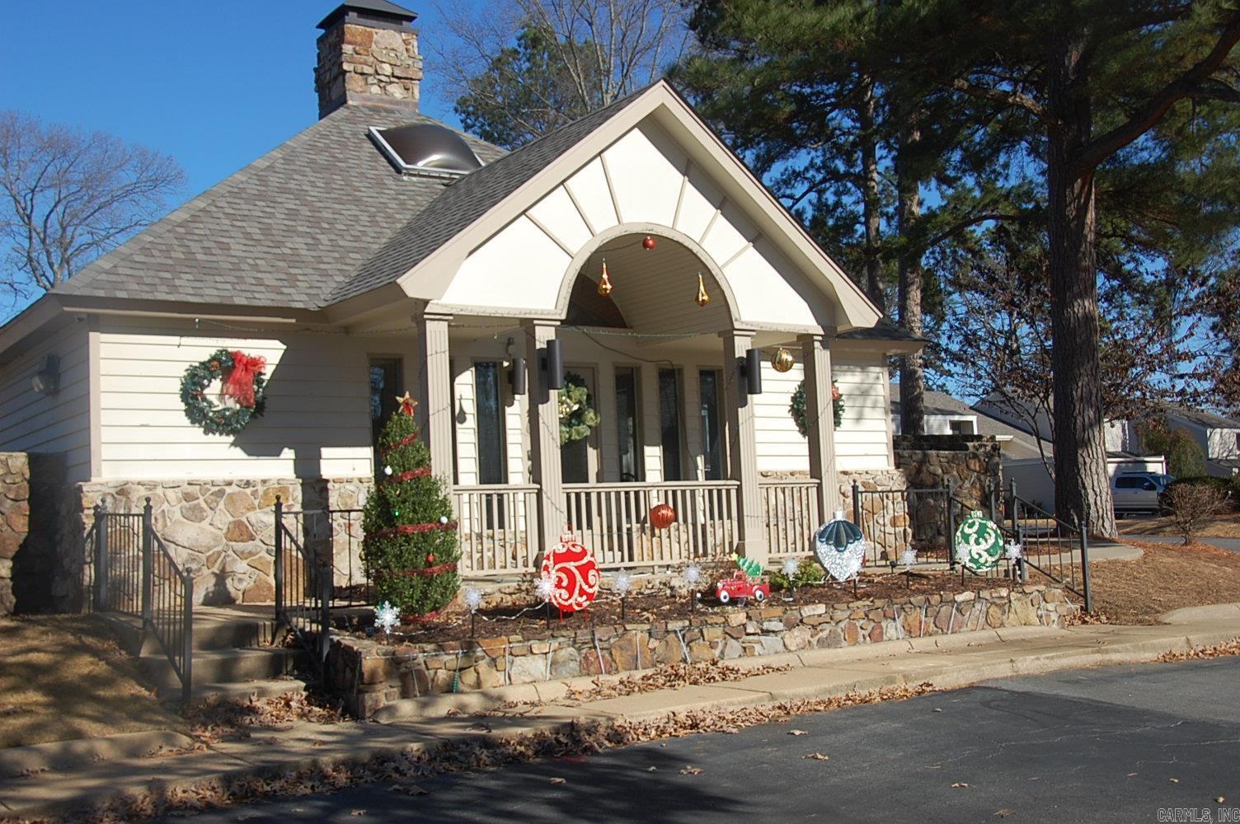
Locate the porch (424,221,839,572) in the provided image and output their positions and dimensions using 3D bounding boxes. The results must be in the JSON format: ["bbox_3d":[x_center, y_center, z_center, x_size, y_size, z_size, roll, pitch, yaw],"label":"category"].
[{"bbox_3d":[-0.166,-0.049,14.334,5.174,3.548,1.819,1,-6,-35],"label":"porch"}]

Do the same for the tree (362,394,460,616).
[{"bbox_3d":[-1.745,0.764,11.101,0.813,1.833,0.813,-3,-5,0],"label":"tree"}]

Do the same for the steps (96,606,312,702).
[{"bbox_3d":[-3.410,1.869,10.671,1.058,0.454,3.626,0,-6,-29],"label":"steps"}]

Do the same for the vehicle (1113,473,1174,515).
[{"bbox_3d":[21.662,3.539,57.000,5.300,1.870,1.980,-5,-5,22],"label":"vehicle"}]

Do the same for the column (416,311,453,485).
[{"bbox_3d":[-1.686,0.367,12.299,0.284,2.509,0.284,1,-6,-35],"label":"column"}]

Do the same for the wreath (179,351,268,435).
[{"bbox_3d":[-3.783,-0.185,12.815,0.823,0.823,0.196,1,-6,-35],"label":"wreath"}]

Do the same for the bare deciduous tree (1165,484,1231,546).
[{"bbox_3d":[8.611,1.538,20.000,0.970,0.900,0.950,-5,-5,23],"label":"bare deciduous tree"}]

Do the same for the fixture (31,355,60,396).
[{"bbox_3d":[-5.572,-0.357,13.029,0.216,0.402,0.294,1,-6,-35],"label":"fixture"}]

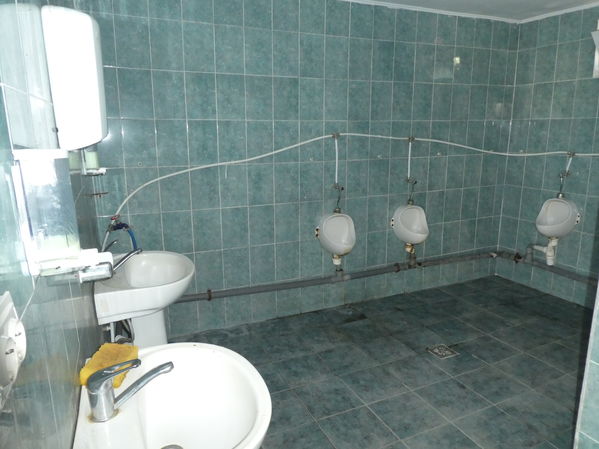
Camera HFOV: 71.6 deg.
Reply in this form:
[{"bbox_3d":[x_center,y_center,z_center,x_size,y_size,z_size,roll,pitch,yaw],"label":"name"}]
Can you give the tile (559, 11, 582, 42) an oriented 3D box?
[{"bbox_3d":[2.158,-1.567,3.305,0.010,0.220,0.200,-6,14,-22],"label":"tile"}]

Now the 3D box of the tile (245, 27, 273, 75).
[{"bbox_3d":[-0.279,-1.154,2.791,0.198,0.295,0.010,-6,14,-23],"label":"tile"}]

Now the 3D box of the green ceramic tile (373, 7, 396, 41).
[{"bbox_3d":[0.641,-1.515,3.129,0.198,0.230,0.010,-6,14,-22],"label":"green ceramic tile"}]

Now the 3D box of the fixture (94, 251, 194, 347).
[{"bbox_3d":[-0.749,0.600,2.114,0.450,0.780,0.570,-6,14,-22],"label":"fixture"}]

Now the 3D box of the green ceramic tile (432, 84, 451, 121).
[{"bbox_3d":[1.210,-1.032,3.524,0.200,0.300,0.010,-6,14,-23],"label":"green ceramic tile"}]

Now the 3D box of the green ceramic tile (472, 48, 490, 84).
[{"bbox_3d":[1.573,-1.352,3.589,0.200,0.300,0.010,-6,13,-22],"label":"green ceramic tile"}]

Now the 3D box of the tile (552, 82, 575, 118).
[{"bbox_3d":[2.135,-1.006,3.360,0.010,0.297,0.198,-6,14,-22],"label":"tile"}]

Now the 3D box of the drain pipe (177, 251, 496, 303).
[{"bbox_3d":[0.513,0.417,3.470,3.170,0.075,0.070,-5,14,-23],"label":"drain pipe"}]

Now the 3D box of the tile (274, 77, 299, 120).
[{"bbox_3d":[-0.093,-0.894,2.960,0.200,0.300,0.010,-6,13,-22],"label":"tile"}]

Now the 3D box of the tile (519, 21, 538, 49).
[{"bbox_3d":[1.986,-1.627,3.578,0.010,0.235,0.185,-5,13,-20],"label":"tile"}]

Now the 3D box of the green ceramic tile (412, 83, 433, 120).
[{"bbox_3d":[1.023,-1.012,3.445,0.200,0.300,0.010,-6,14,-23],"label":"green ceramic tile"}]

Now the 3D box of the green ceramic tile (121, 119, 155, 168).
[{"bbox_3d":[-1.014,-0.513,2.651,0.200,0.300,0.010,-6,13,-22],"label":"green ceramic tile"}]

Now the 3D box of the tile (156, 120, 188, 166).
[{"bbox_3d":[-0.827,-0.528,2.712,0.198,0.297,0.010,-6,14,-22],"label":"tile"}]

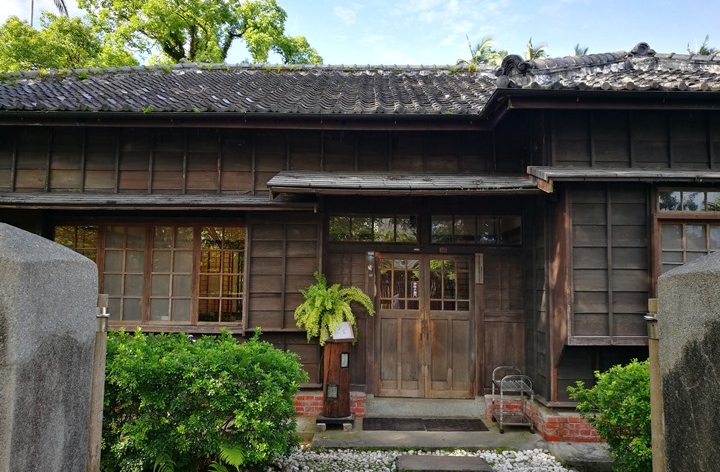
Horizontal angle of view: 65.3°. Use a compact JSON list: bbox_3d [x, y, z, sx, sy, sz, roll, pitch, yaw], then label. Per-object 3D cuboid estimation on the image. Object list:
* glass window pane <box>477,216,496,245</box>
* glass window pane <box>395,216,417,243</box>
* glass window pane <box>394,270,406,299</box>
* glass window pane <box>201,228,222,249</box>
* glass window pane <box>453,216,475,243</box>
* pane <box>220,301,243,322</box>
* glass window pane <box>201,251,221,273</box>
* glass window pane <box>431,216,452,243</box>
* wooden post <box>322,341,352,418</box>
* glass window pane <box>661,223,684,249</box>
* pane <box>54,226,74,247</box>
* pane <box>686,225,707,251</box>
[{"bbox_3d":[1.633,-0.070,7.211,0.249,0.342,0.020,1,-5,0],"label":"glass window pane"},{"bbox_3d":[0.601,-0.086,7.219,0.271,0.327,0.020,1,-5,0],"label":"glass window pane"},{"bbox_3d":[0.513,0.619,7.162,0.149,0.353,0.020,1,-5,1],"label":"glass window pane"},{"bbox_3d":[-1.836,0.027,6.959,0.263,0.277,0.025,1,-5,0],"label":"glass window pane"},{"bbox_3d":[1.334,-0.083,7.252,0.283,0.334,0.030,0,-4,0],"label":"glass window pane"},{"bbox_3d":[-1.620,0.953,7.095,0.279,0.279,0.030,0,-4,0],"label":"pane"},{"bbox_3d":[-1.901,0.333,7.171,0.266,0.284,0.020,1,-5,1],"label":"glass window pane"},{"bbox_3d":[1.057,-0.079,7.217,0.278,0.339,0.020,1,-5,1],"label":"glass window pane"},{"bbox_3d":[-0.259,1.629,6.478,0.316,0.845,0.316,1,-5,0],"label":"wooden post"},{"bbox_3d":[3.453,0.010,6.208,0.229,0.280,0.020,1,-5,0],"label":"glass window pane"},{"bbox_3d":[-3.644,0.015,6.944,0.258,0.267,0.025,1,-5,0],"label":"pane"},{"bbox_3d":[3.459,0.016,5.773,0.212,0.271,0.025,1,-5,0],"label":"pane"}]

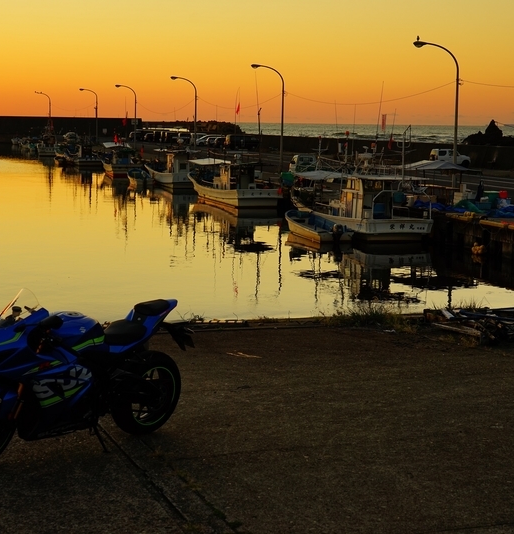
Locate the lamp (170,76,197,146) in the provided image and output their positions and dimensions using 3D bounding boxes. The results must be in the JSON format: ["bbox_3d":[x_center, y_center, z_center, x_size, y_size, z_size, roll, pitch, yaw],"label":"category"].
[{"bbox_3d":[-7.303,-14.861,113.076,2.720,8.200,0.350,-2,8,-18],"label":"lamp"}]

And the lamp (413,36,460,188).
[{"bbox_3d":[9.504,-7.897,60.377,2.720,8.200,0.350,-2,8,-18],"label":"lamp"}]

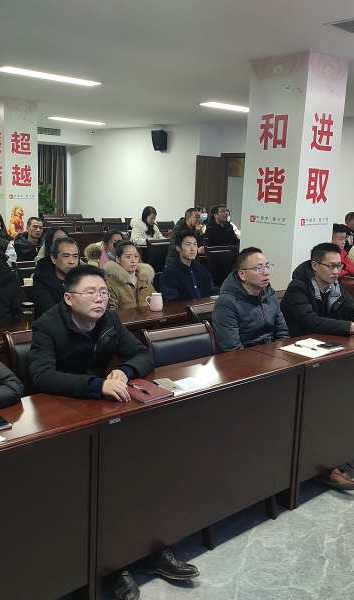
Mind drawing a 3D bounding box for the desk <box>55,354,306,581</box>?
[{"bbox_3d":[0.045,0.716,2.617,1.180,0.768,0.360,-7,15,-40],"label":"desk"}]

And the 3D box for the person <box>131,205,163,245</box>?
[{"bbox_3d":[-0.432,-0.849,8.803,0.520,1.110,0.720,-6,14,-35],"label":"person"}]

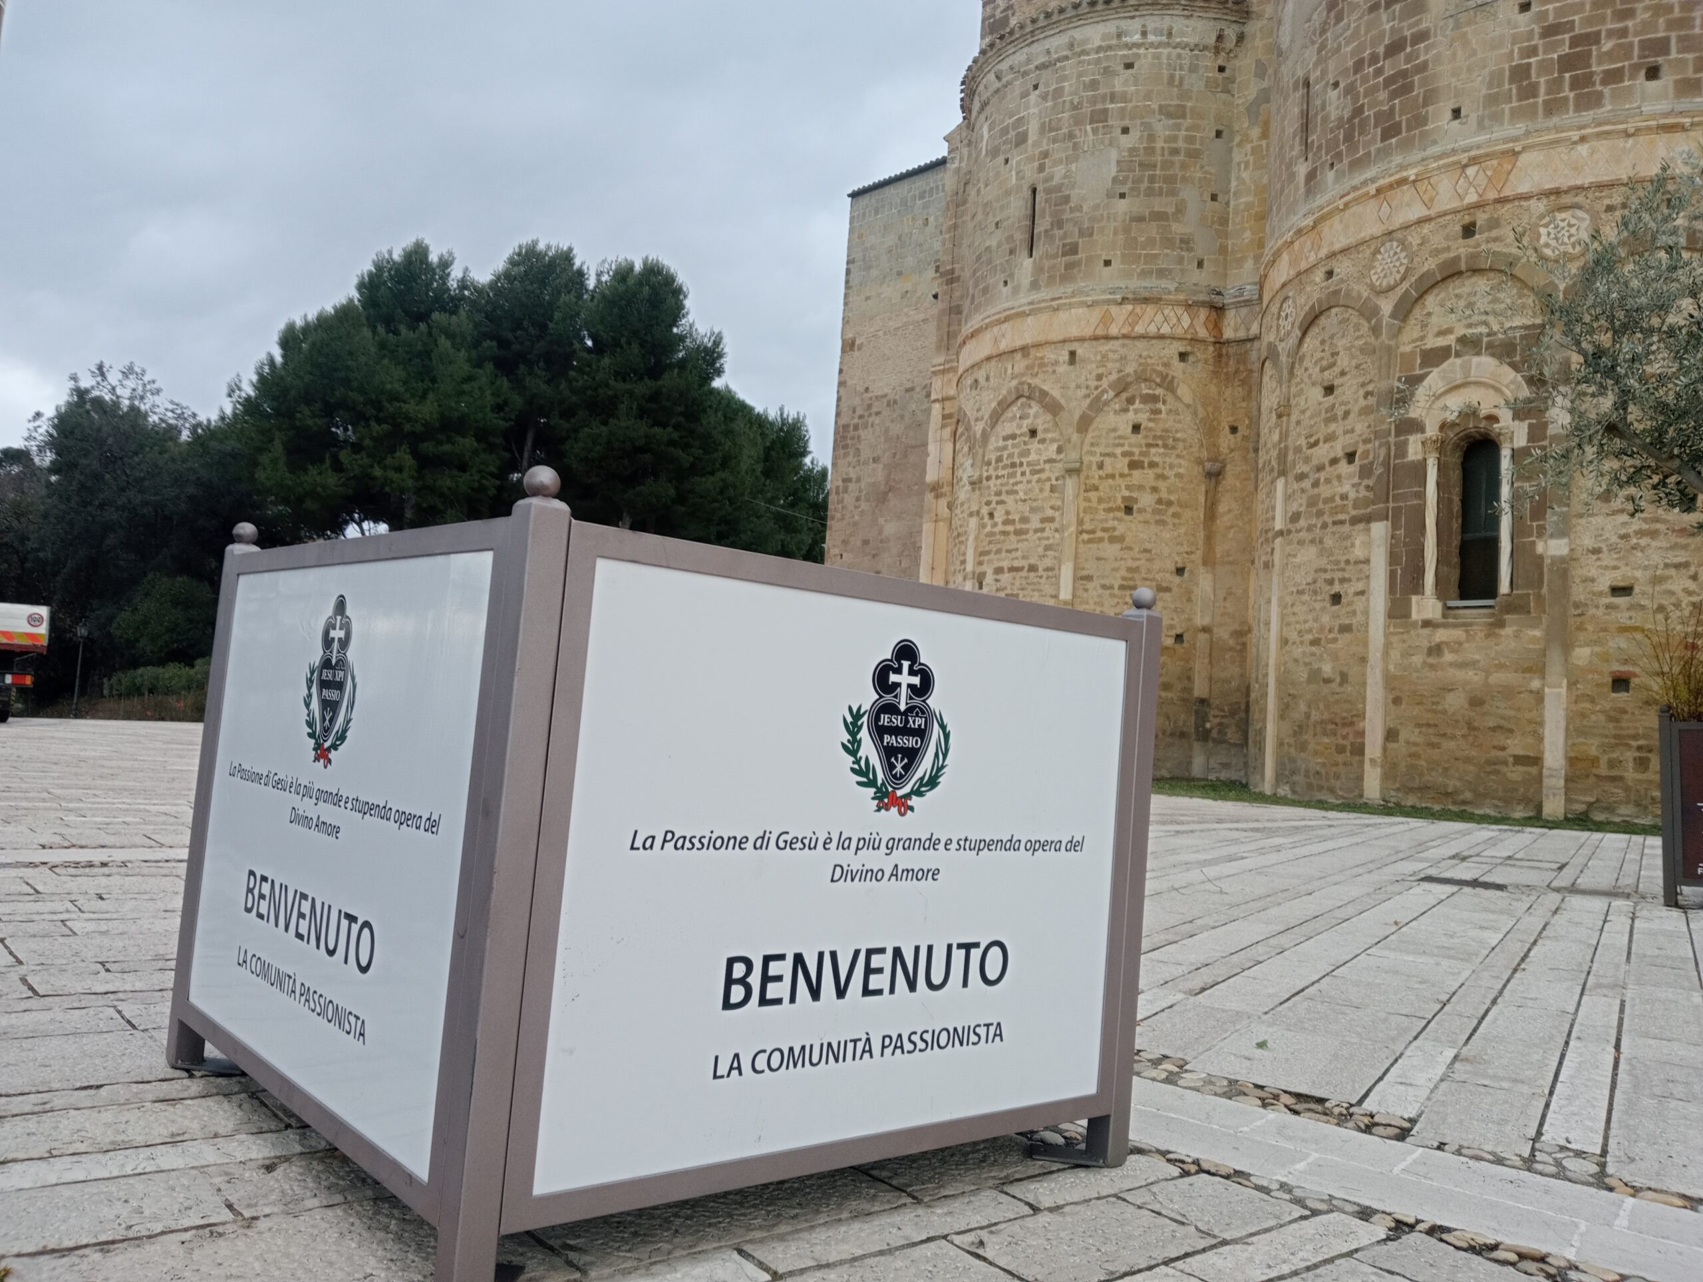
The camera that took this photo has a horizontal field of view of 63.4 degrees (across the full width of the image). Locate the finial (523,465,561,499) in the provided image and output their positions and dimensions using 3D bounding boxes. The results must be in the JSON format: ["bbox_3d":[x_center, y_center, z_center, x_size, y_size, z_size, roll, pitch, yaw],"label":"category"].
[{"bbox_3d":[-0.473,-0.242,2.112,0.055,0.052,0.055,9,-6,-40],"label":"finial"}]

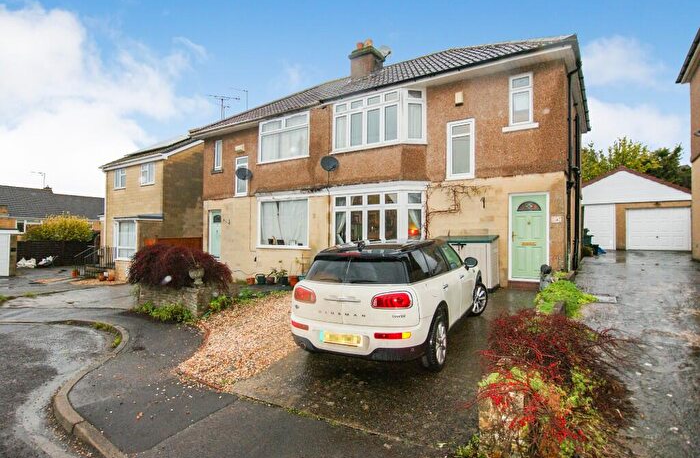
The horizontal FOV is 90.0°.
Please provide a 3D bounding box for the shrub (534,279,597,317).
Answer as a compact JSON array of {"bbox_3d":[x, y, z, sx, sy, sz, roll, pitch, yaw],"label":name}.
[{"bbox_3d":[4.250,1.260,6.850,1.100,0.500,1.550,0,0,32],"label":"shrub"}]

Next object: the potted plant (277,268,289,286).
[{"bbox_3d":[-2.430,1.750,12.600,0.420,0.620,0.420,0,0,0],"label":"potted plant"}]

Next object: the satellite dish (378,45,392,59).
[{"bbox_3d":[1.387,-6.856,13.550,0.550,0.520,0.400,1,-1,-22],"label":"satellite dish"}]

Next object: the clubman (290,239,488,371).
[{"bbox_3d":[0.935,0.930,5.640,1.830,1.450,4.250,-2,0,30],"label":"clubman"}]

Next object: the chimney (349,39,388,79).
[{"bbox_3d":[0.717,-6.485,13.560,1.050,1.750,1.050,0,-1,33],"label":"chimney"}]

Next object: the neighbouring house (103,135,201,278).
[{"bbox_3d":[-9.000,-1.950,20.700,5.600,8.500,8.800,0,0,30],"label":"neighbouring house"}]

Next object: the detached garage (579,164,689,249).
[{"bbox_3d":[15.796,-1.068,20.819,6.300,4.400,5.800,0,-1,36],"label":"detached garage"}]

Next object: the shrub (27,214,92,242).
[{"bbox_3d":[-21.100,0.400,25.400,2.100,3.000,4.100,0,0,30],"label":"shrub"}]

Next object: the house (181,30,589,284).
[{"bbox_3d":[1.124,-2.571,14.094,13.600,8.300,7.700,0,-1,33],"label":"house"}]

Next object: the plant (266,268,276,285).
[{"bbox_3d":[-2.880,1.745,12.850,0.370,0.580,0.370,0,0,32],"label":"plant"}]

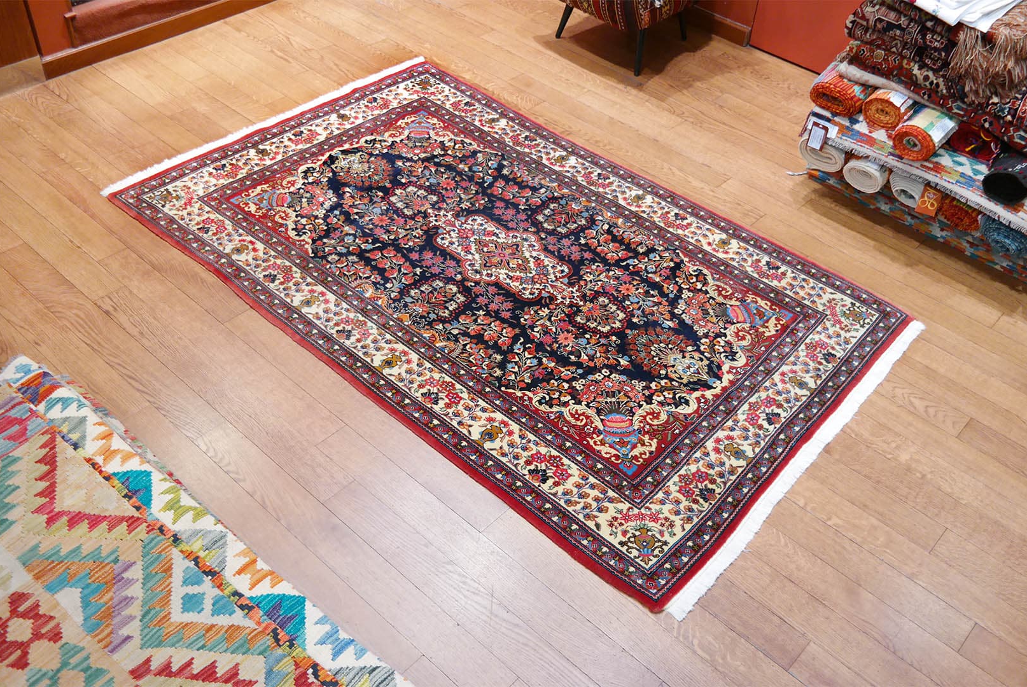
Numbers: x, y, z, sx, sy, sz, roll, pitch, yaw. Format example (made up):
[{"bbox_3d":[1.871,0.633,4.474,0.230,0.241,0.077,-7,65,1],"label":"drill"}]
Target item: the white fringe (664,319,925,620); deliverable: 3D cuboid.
[{"bbox_3d":[0.741,0.246,2.019,0.046,0.015,1.252,35,52,26],"label":"white fringe"}]

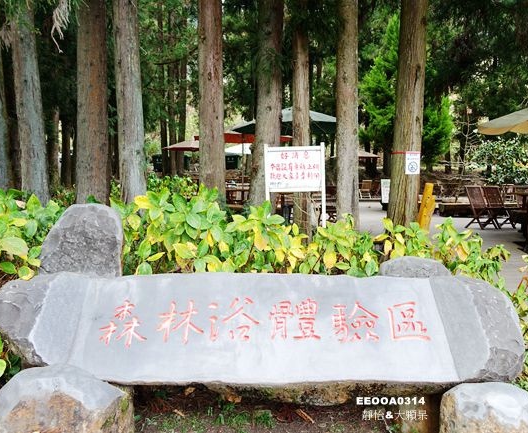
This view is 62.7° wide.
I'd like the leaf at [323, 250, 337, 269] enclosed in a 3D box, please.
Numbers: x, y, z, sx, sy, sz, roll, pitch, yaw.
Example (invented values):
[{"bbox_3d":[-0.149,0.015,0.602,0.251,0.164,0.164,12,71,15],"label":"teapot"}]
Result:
[{"bbox_3d":[0.404,0.261,2.630,0.080,0.105,0.040,0,7,0],"label":"leaf"}]

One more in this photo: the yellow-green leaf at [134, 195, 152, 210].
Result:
[{"bbox_3d":[-0.771,-0.089,2.750,0.105,0.085,0.045,0,7,0],"label":"yellow-green leaf"}]

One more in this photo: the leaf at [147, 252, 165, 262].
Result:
[{"bbox_3d":[-0.653,0.249,2.630,0.100,0.050,0.045,0,7,0],"label":"leaf"}]

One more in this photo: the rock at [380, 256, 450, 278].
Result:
[{"bbox_3d":[0.910,0.389,2.657,0.430,0.300,0.300,0,7,0],"label":"rock"}]

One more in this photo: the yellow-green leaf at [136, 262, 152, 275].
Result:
[{"bbox_3d":[-0.718,0.316,2.580,0.090,0.090,0.040,0,7,0],"label":"yellow-green leaf"}]

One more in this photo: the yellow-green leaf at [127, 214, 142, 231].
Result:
[{"bbox_3d":[-0.816,0.038,2.730,0.080,0.095,0.040,0,7,0],"label":"yellow-green leaf"}]

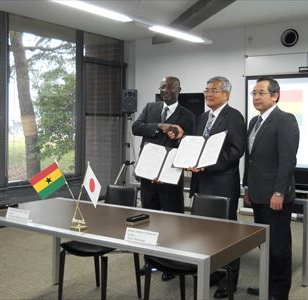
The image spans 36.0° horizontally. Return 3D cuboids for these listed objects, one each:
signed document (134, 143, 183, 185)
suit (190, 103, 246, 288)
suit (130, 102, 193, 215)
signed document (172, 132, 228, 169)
[{"bbox_3d":[0.064,0.108,3.860,0.420,0.300,0.045,11,-13,29],"label":"signed document"},{"bbox_3d":[0.511,0.370,3.696,0.530,1.460,0.420,4,4,42],"label":"suit"},{"bbox_3d":[0.086,0.332,4.095,0.560,1.480,0.400,2,4,27],"label":"suit"},{"bbox_3d":[0.342,0.003,3.490,0.420,0.300,0.050,-5,-39,42],"label":"signed document"}]

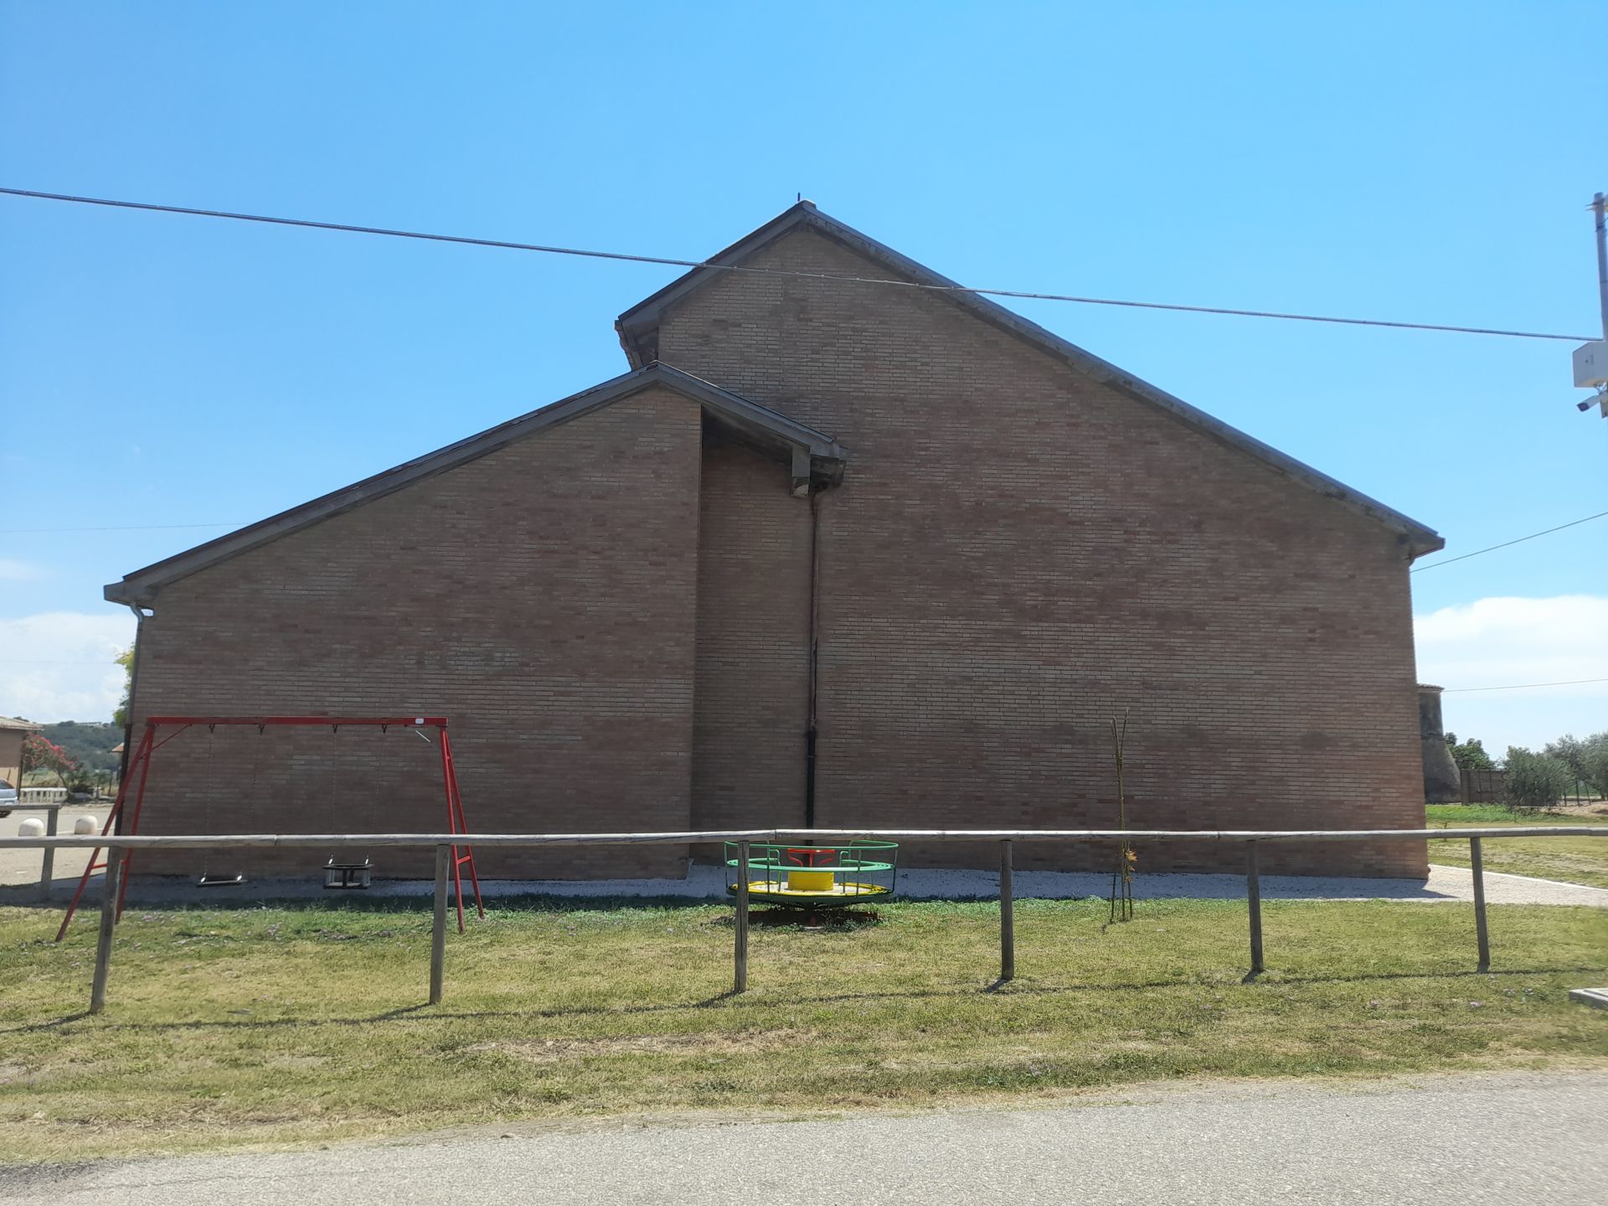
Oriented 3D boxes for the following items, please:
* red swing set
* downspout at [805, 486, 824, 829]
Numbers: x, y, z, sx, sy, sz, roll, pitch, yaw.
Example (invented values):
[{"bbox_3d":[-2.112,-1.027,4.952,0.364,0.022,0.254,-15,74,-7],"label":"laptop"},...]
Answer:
[{"bbox_3d":[-5.097,2.184,11.582,3.641,2.065,1.278,2,-9,-7],"label":"red swing set"},{"bbox_3d":[0.139,1.098,18.258,0.140,5.980,0.140,1,-9,0],"label":"downspout"}]

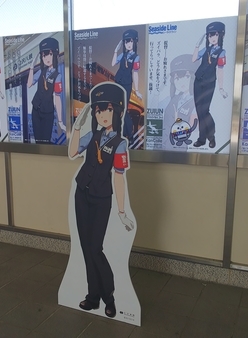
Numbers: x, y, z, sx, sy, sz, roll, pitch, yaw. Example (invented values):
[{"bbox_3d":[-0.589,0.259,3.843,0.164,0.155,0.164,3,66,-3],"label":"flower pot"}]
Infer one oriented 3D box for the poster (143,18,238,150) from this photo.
[{"bbox_3d":[0.513,-0.641,2.781,0.698,1.025,0.020,4,10,22],"label":"poster"}]

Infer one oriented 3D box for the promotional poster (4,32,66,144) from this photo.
[{"bbox_3d":[-0.833,-0.744,3.332,0.703,1.025,0.020,4,10,22],"label":"promotional poster"}]

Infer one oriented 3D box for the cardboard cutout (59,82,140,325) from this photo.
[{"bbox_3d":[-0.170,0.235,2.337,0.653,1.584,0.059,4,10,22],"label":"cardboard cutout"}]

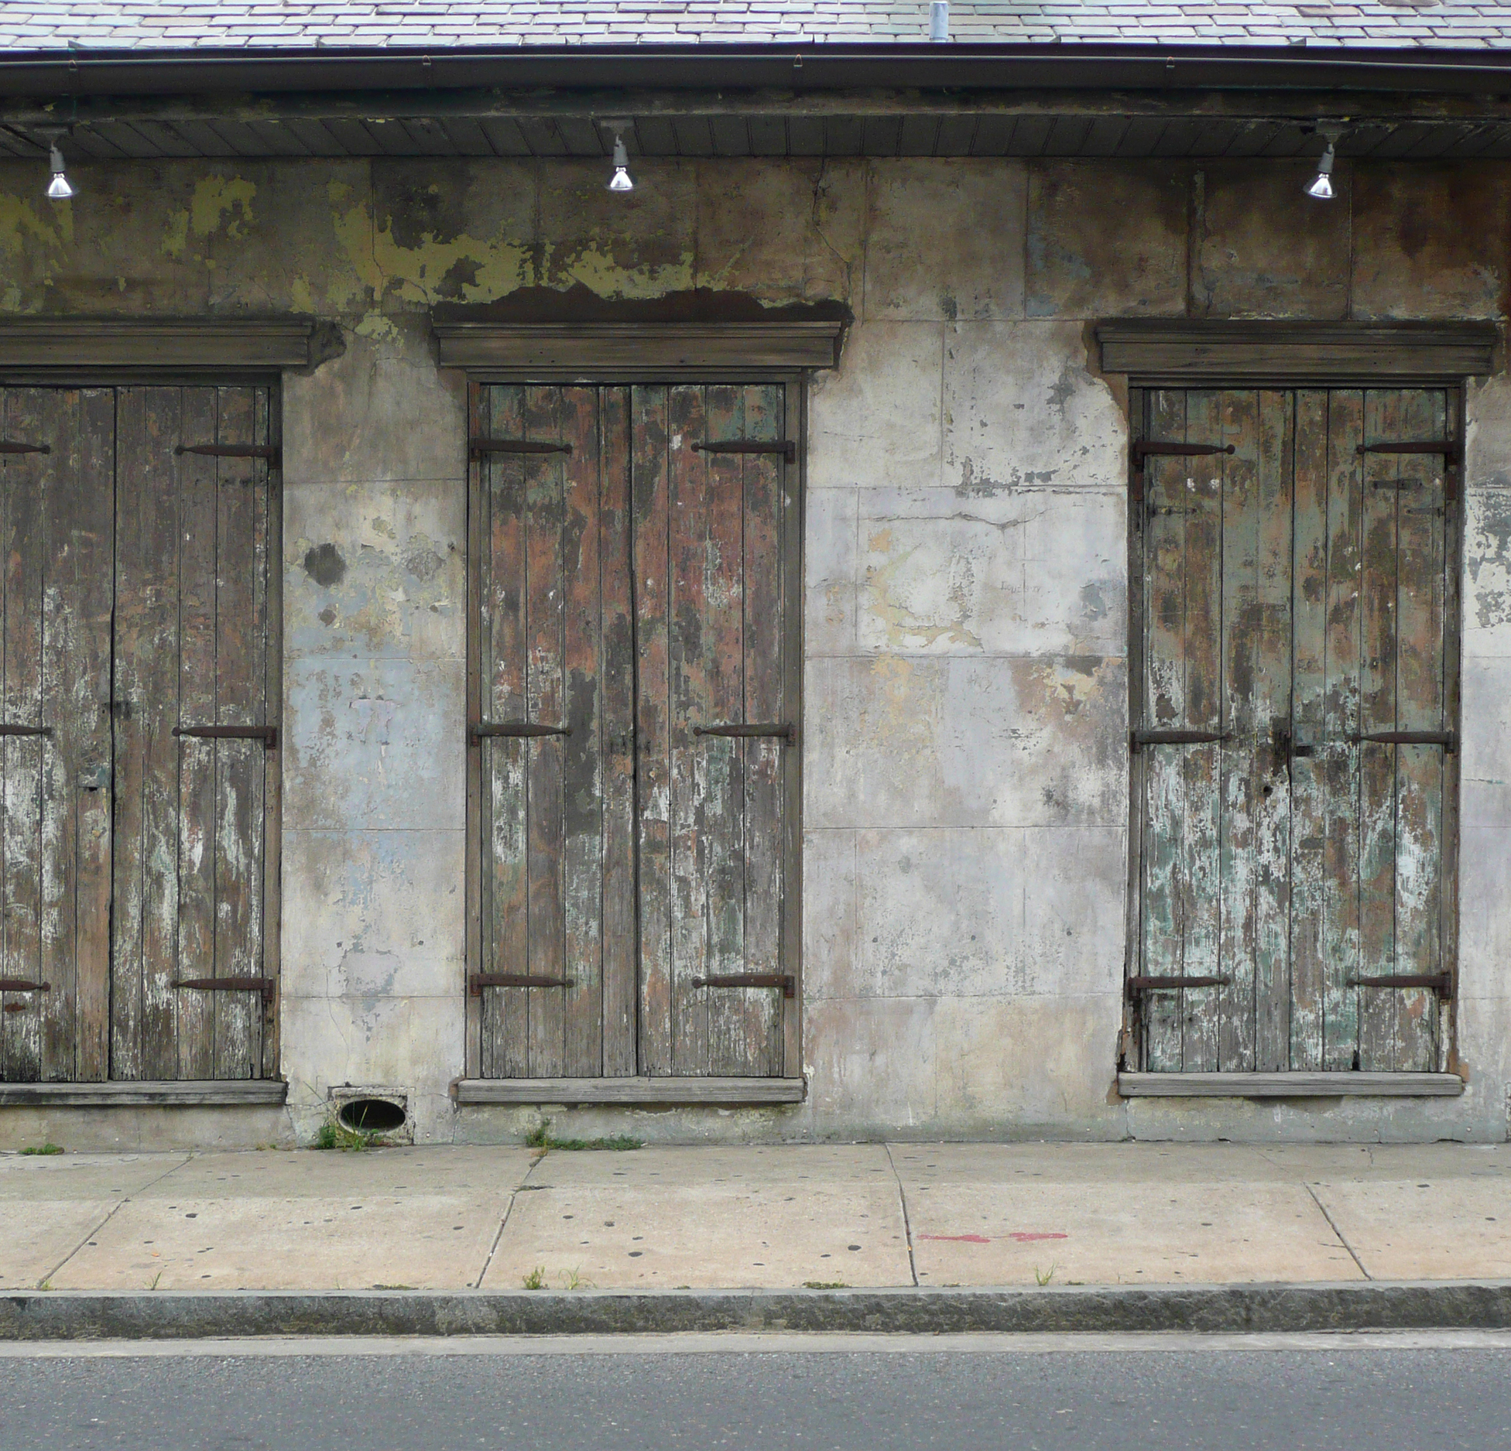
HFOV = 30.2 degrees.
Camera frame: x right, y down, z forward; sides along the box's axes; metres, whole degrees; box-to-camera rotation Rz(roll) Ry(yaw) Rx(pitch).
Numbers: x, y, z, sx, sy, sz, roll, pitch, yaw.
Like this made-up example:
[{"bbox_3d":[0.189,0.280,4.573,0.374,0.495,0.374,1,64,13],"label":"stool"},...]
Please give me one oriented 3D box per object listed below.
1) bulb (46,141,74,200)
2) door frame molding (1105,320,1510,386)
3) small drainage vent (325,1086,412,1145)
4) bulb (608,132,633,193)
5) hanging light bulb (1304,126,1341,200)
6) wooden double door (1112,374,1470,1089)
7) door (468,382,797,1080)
[{"bbox_3d":[-2.304,-1.839,9.267,0.105,0.195,0.110,-5,1,0],"label":"bulb"},{"bbox_3d":[1.918,-1.311,9.836,1.436,0.245,0.130,0,1,0],"label":"door frame molding"},{"bbox_3d":[-1.372,1.388,9.945,0.307,0.210,0.080,0,1,0],"label":"small drainage vent"},{"bbox_3d":[-0.446,-1.864,9.266,0.105,0.205,0.110,-2,1,0],"label":"bulb"},{"bbox_3d":[1.879,-1.864,9.266,0.115,0.246,0.120,8,1,0],"label":"hanging light bulb"},{"bbox_3d":[1.907,0.019,9.920,1.148,2.436,0.080,0,1,0],"label":"wooden double door"},{"bbox_3d":[-0.435,0.021,9.920,1.175,2.474,0.080,0,1,0],"label":"door"}]

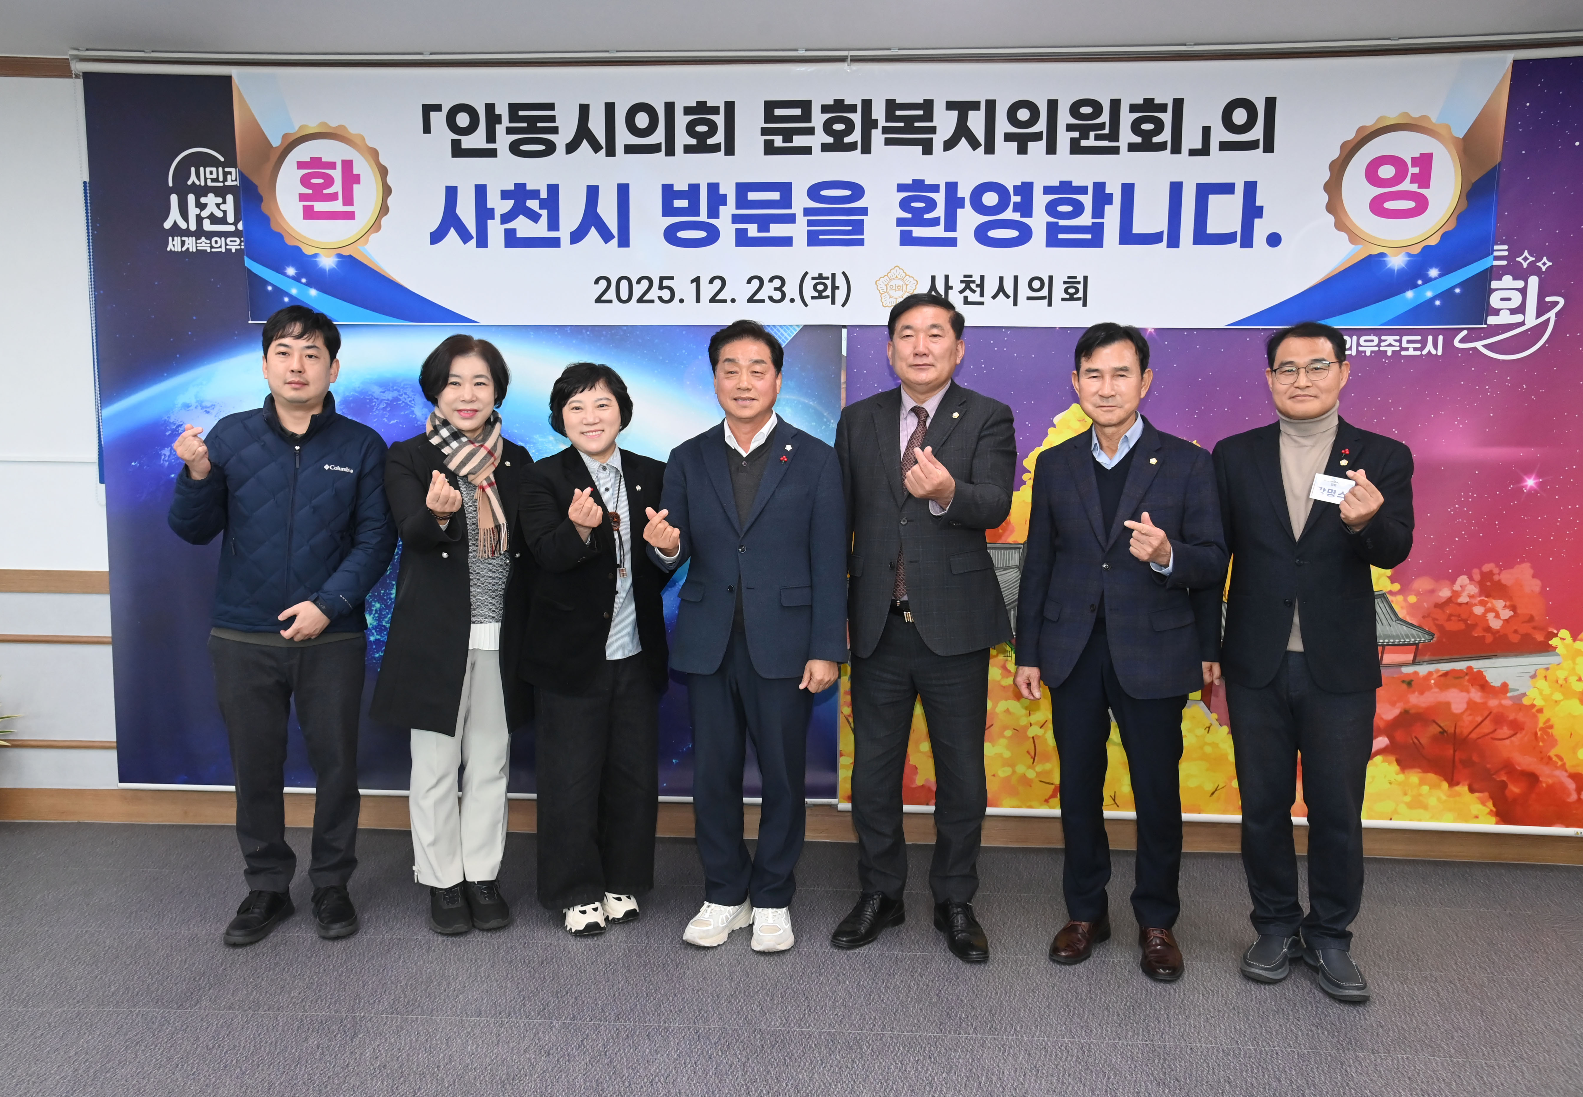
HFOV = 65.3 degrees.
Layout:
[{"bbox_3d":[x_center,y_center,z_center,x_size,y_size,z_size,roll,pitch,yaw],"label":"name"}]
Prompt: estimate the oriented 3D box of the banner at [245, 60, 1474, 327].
[{"bbox_3d":[0.181,-1.135,3.979,4.000,0.805,0.020,1,5,3],"label":"banner"}]

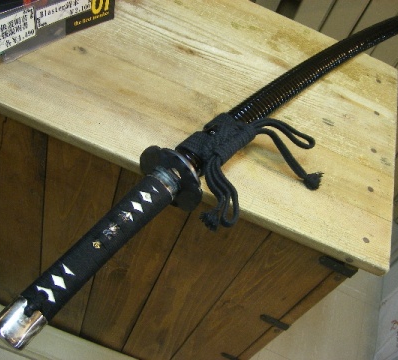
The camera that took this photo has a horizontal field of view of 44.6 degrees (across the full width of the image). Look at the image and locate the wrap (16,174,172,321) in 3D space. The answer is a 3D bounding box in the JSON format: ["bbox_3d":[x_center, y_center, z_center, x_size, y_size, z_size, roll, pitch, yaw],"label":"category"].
[{"bbox_3d":[-0.100,0.065,0.508,0.041,0.031,0.202,37,52,9],"label":"wrap"}]

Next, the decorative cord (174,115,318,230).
[{"bbox_3d":[0.070,-0.020,0.639,0.163,0.052,0.219,39,52,11],"label":"decorative cord"}]

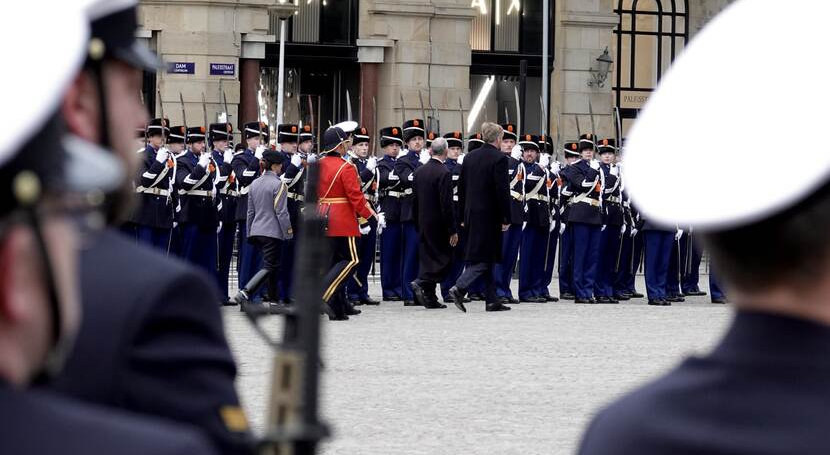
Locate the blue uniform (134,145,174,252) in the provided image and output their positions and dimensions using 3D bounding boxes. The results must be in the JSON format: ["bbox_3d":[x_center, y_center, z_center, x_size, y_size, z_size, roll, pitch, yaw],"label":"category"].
[{"bbox_3d":[-2.729,-0.024,38.392,0.500,1.670,0.400,-1,1,-25],"label":"blue uniform"}]

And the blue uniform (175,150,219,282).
[{"bbox_3d":[-2.289,0.000,38.392,0.500,1.620,0.400,-1,2,-36],"label":"blue uniform"}]

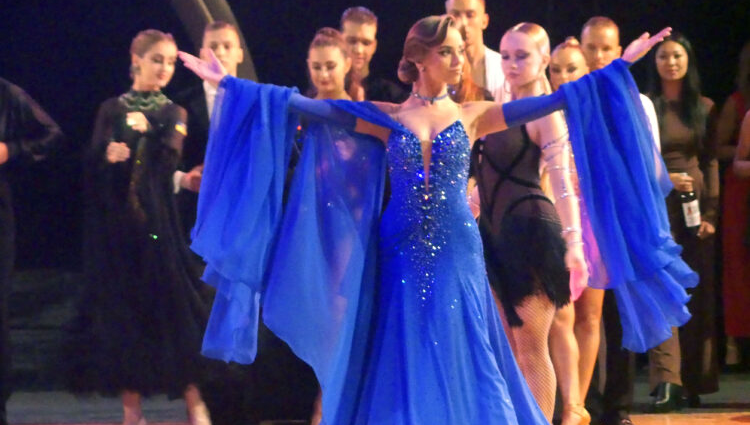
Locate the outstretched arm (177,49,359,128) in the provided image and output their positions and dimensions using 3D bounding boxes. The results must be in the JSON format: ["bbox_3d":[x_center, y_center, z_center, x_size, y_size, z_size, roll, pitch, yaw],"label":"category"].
[{"bbox_3d":[-0.354,-0.426,20.000,0.660,0.150,0.140,16,2,0],"label":"outstretched arm"}]

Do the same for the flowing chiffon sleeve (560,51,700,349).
[{"bbox_3d":[0.854,-0.024,20.000,0.460,0.990,0.300,0,2,-3],"label":"flowing chiffon sleeve"}]

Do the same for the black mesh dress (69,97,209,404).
[{"bbox_3d":[-0.986,0.133,24.750,0.600,1.280,0.520,0,1,-7],"label":"black mesh dress"}]

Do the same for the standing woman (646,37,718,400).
[{"bbox_3d":[1.393,0.032,27.000,0.430,1.710,0.370,0,2,9],"label":"standing woman"}]

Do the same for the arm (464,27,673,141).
[{"bbox_3d":[0.673,-0.439,20.450,0.780,0.190,0.150,-17,0,5],"label":"arm"}]

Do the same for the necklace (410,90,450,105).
[{"bbox_3d":[0.187,-0.391,20.000,0.128,0.055,0.120,0,2,-4],"label":"necklace"}]

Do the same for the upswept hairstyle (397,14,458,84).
[{"bbox_3d":[0.183,-0.566,20.500,0.230,0.235,0.180,1,1,44],"label":"upswept hairstyle"}]

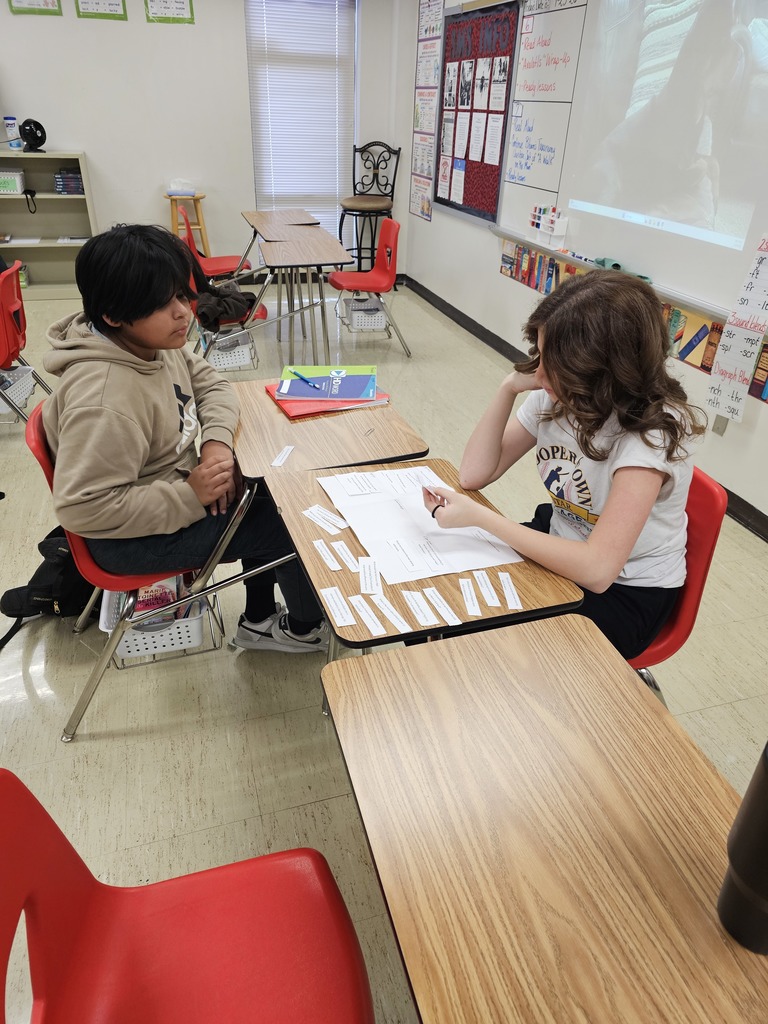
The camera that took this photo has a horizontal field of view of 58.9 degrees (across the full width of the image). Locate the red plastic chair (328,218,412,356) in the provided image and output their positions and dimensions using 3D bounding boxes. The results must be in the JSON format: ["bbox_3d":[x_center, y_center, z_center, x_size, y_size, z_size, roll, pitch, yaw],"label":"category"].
[{"bbox_3d":[-0.125,-1.500,4.559,0.540,0.830,0.480,-8,32,-16],"label":"red plastic chair"}]

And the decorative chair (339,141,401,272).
[{"bbox_3d":[-0.119,-2.518,5.887,0.460,1.210,0.500,8,32,9],"label":"decorative chair"}]

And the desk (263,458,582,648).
[{"bbox_3d":[0.030,0.356,1.612,0.460,0.745,0.610,-9,33,-18],"label":"desk"}]

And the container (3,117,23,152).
[{"bbox_3d":[-2.750,-2.807,5.049,0.088,0.210,0.088,-12,34,-23],"label":"container"}]

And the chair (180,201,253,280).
[{"bbox_3d":[-1.234,-1.801,5.015,0.530,0.820,0.480,-8,33,-16],"label":"chair"}]

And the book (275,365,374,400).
[{"bbox_3d":[-0.165,-0.383,2.025,0.279,0.016,0.216,2,35,0],"label":"book"}]

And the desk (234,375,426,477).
[{"bbox_3d":[-0.215,0.057,2.079,0.465,0.755,0.610,-9,33,-18],"label":"desk"}]

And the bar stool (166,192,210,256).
[{"bbox_3d":[-1.636,-2.256,5.764,0.390,0.780,0.390,-8,32,-16],"label":"bar stool"}]

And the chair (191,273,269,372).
[{"bbox_3d":[-0.930,-1.100,3.843,0.540,0.830,0.480,-8,32,-16],"label":"chair"}]

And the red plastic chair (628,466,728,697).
[{"bbox_3d":[0.487,0.253,1.691,0.540,0.830,0.480,-8,32,-16],"label":"red plastic chair"}]

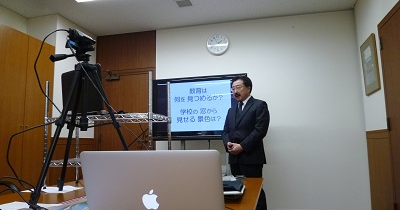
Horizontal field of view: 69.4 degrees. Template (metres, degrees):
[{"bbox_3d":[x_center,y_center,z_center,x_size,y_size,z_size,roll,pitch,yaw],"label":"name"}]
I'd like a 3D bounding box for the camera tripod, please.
[{"bbox_3d":[-0.648,0.103,1.590,0.500,0.760,0.500,-8,-11,40],"label":"camera tripod"}]

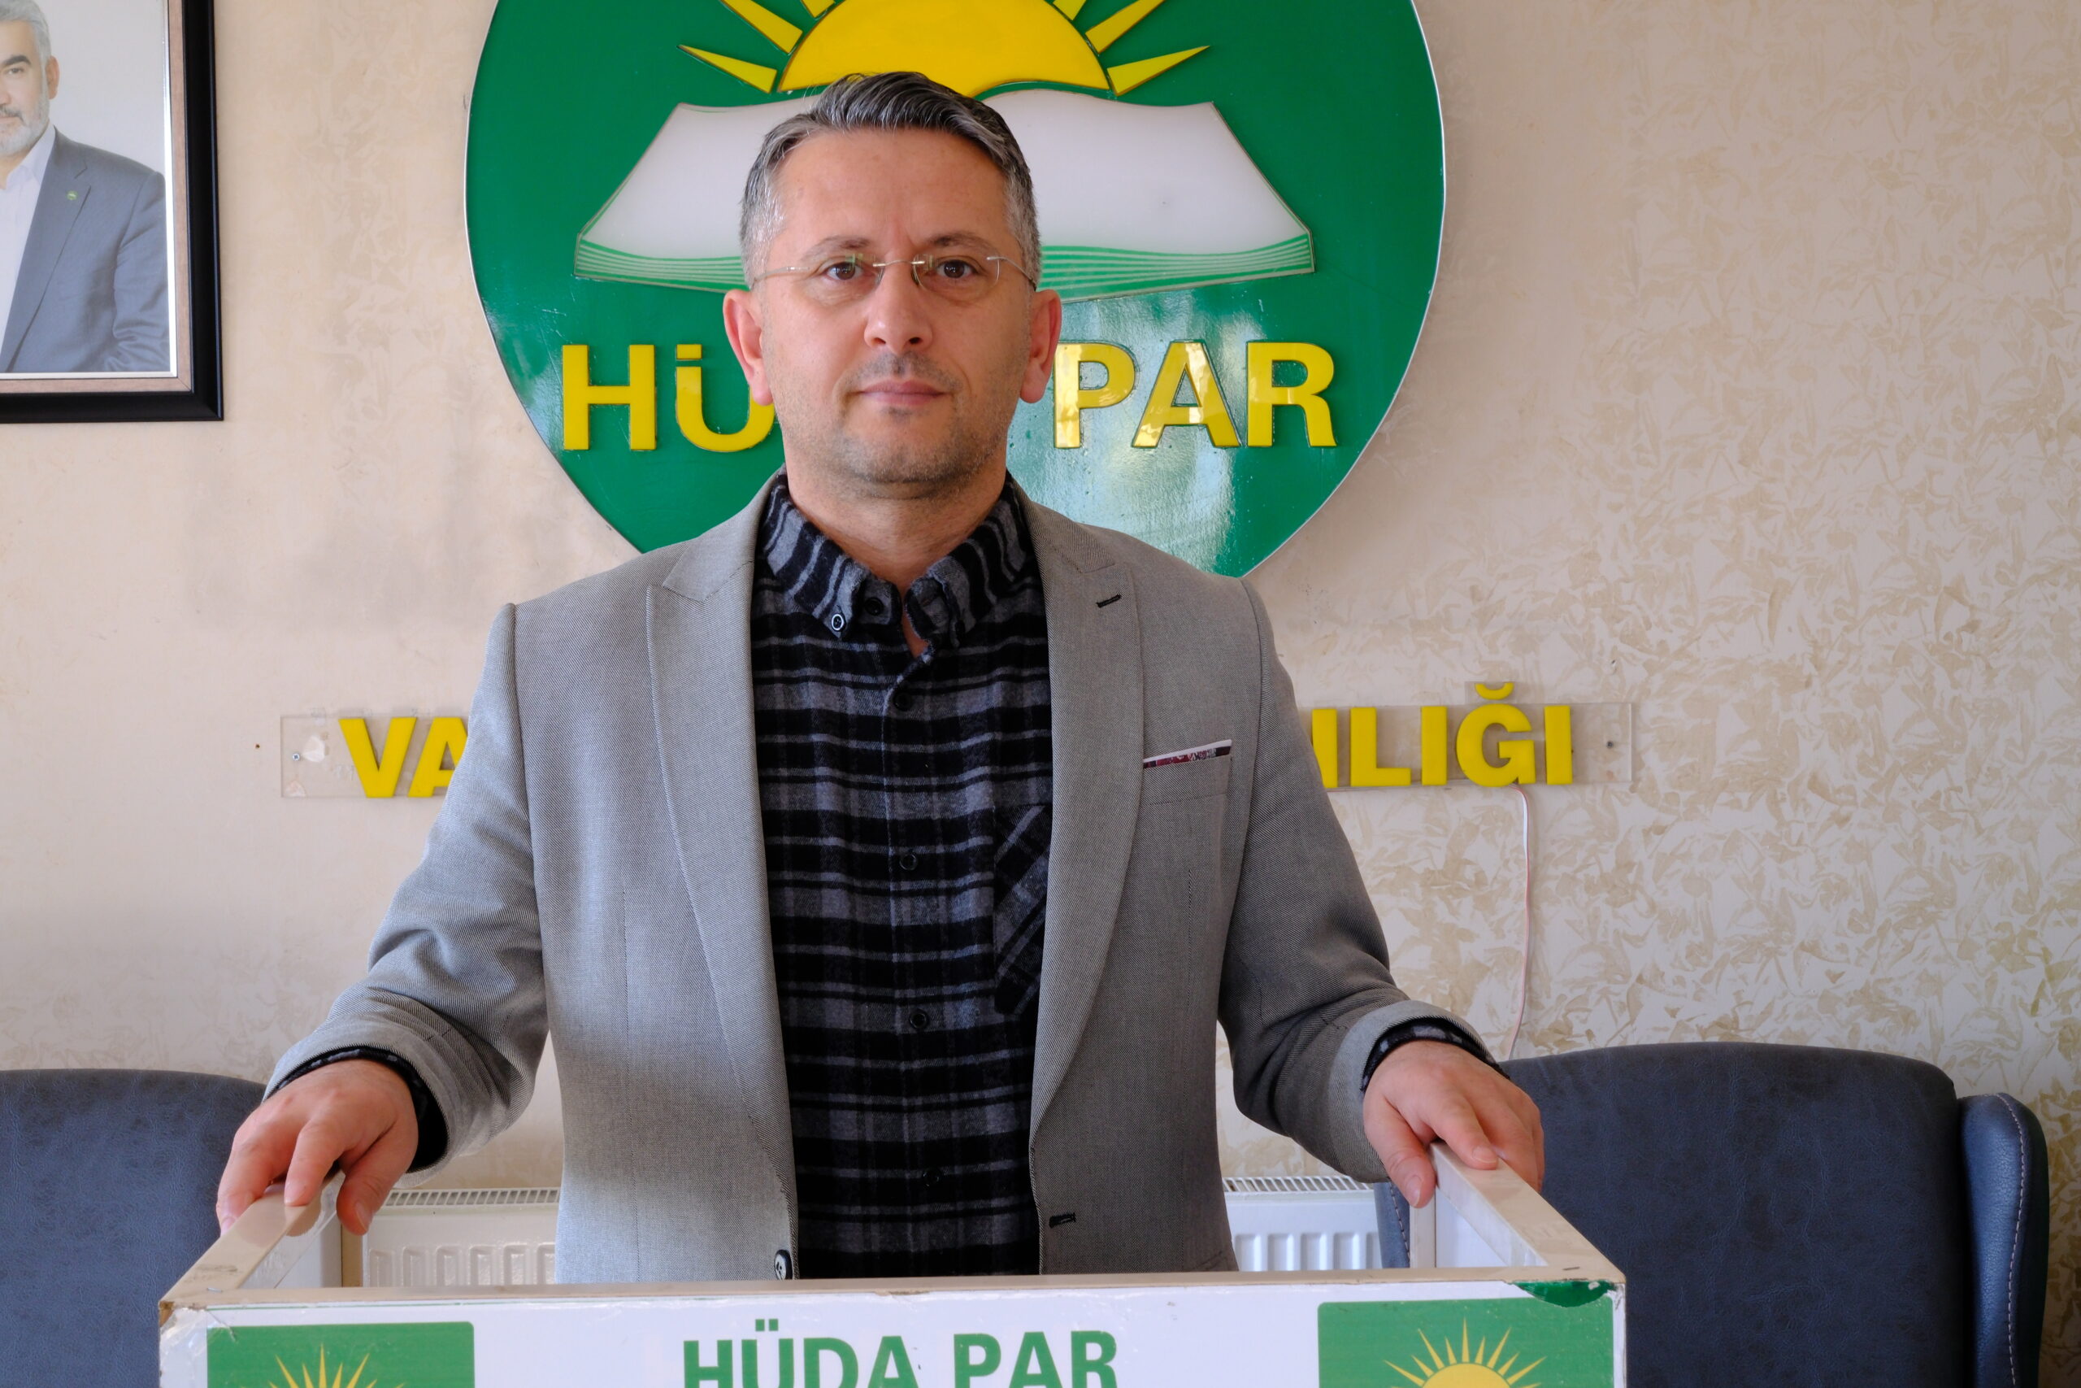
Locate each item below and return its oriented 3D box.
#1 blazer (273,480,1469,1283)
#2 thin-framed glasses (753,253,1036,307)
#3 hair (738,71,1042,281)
[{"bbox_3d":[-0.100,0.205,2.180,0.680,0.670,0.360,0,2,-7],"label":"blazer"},{"bbox_3d":[-0.083,-0.221,2.100,0.155,0.045,0.145,-2,-2,-3],"label":"thin-framed glasses"},{"bbox_3d":[-0.087,-0.270,2.135,0.172,0.175,0.195,0,-1,-3],"label":"hair"}]

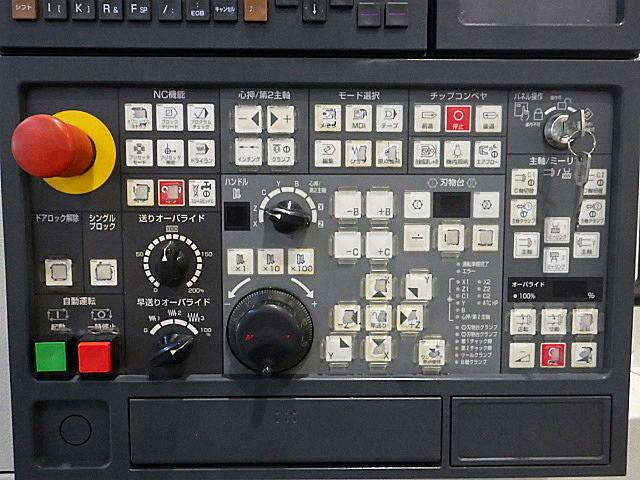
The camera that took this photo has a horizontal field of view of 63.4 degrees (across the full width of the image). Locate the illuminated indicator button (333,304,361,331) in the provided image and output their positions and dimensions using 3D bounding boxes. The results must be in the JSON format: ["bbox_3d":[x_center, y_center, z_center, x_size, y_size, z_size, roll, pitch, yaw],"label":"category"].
[{"bbox_3d":[0.019,0.055,0.372,0.018,0.018,0.007,0,4,-1],"label":"illuminated indicator button"}]

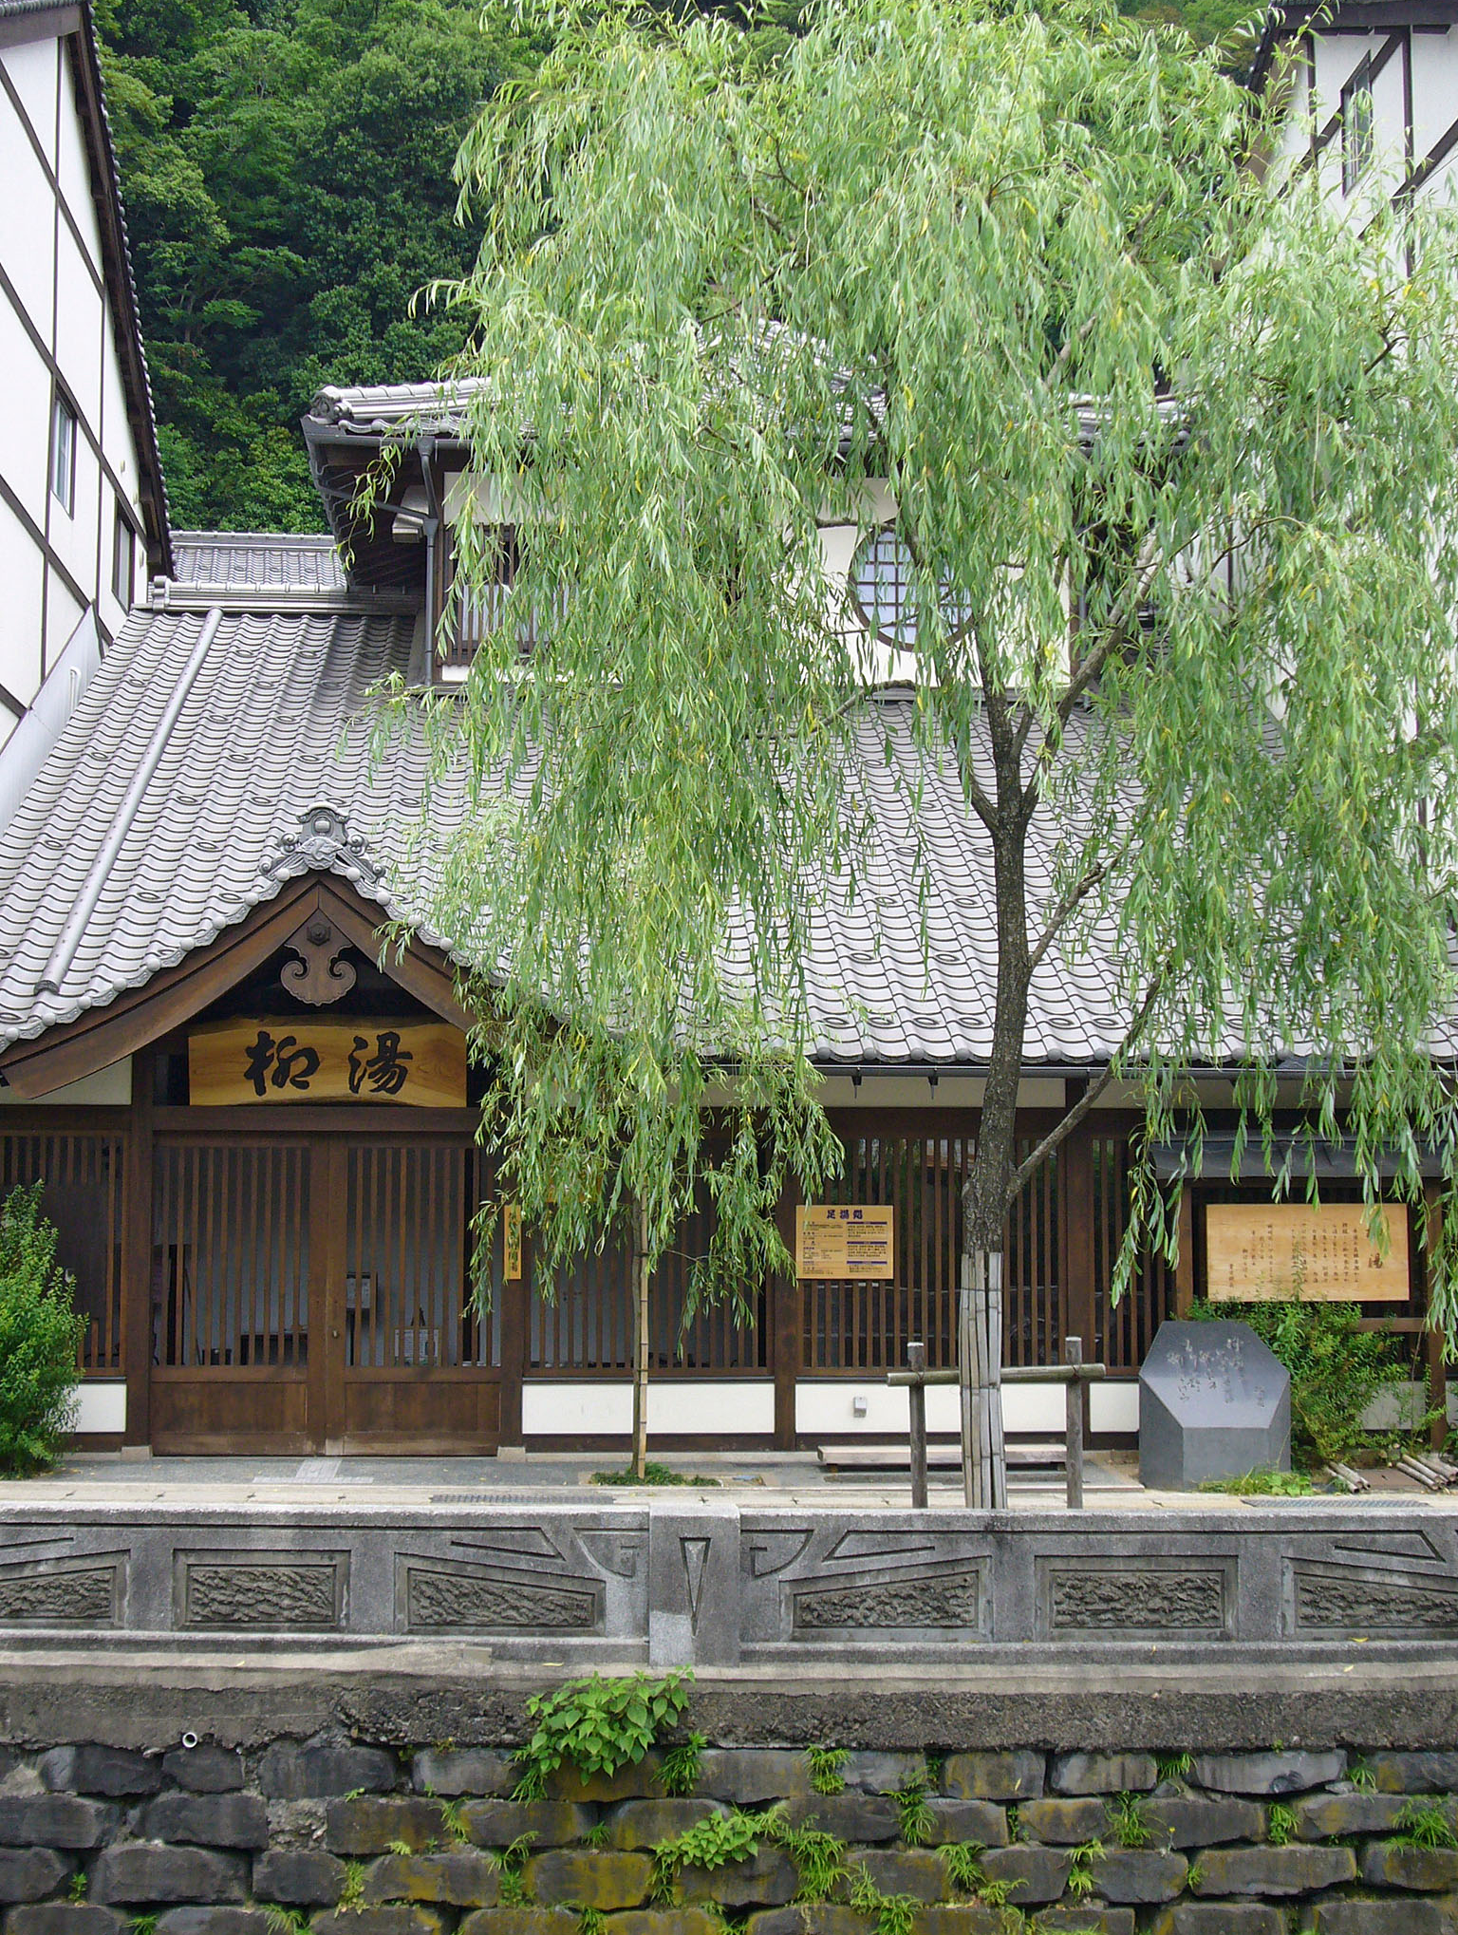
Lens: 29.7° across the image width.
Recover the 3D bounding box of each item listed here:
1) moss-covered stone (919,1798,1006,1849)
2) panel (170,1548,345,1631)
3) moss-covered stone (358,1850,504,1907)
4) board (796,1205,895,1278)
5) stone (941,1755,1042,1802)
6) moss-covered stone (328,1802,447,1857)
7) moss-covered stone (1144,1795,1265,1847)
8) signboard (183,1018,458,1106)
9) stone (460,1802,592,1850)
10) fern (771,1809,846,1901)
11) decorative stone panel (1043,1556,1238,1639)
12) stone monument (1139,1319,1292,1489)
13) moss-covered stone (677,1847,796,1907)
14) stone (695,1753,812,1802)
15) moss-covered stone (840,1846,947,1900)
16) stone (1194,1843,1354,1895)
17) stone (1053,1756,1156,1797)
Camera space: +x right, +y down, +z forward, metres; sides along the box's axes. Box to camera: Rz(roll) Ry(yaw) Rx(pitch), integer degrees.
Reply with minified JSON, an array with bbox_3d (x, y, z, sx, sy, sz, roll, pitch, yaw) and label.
[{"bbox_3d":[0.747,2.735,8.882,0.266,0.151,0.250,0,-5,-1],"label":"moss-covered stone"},{"bbox_3d":[-1.564,2.086,9.247,0.594,0.267,0.080,0,-5,3],"label":"panel"},{"bbox_3d":[-0.965,2.957,9.024,0.452,0.168,0.260,0,-5,2],"label":"moss-covered stone"},{"bbox_3d":[0.710,1.687,16.862,0.603,0.453,0.030,0,-5,0],"label":"board"},{"bbox_3d":[0.869,2.687,9.198,0.334,0.150,0.250,0,-5,-2],"label":"stone"},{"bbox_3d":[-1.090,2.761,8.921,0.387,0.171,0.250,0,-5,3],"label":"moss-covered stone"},{"bbox_3d":[1.528,2.776,9.020,0.393,0.163,0.260,0,-5,2],"label":"moss-covered stone"},{"bbox_3d":[-2.457,0.589,16.874,1.700,0.549,0.080,0,1,0],"label":"signboard"},{"bbox_3d":[-0.664,2.817,9.102,0.429,0.147,0.250,0,-5,-2],"label":"stone"},{"bbox_3d":[0.256,2.884,8.950,0.236,0.274,0.200,0,-5,-2],"label":"fern"},{"bbox_3d":[1.395,2.165,9.476,0.672,0.285,0.060,0,-5,2],"label":"decorative stone panel"},{"bbox_3d":[2.721,2.449,15.405,0.850,0.890,0.670,0,-5,0],"label":"stone monument"},{"bbox_3d":[0.025,2.946,9.005,0.387,0.186,0.260,0,-5,2],"label":"moss-covered stone"},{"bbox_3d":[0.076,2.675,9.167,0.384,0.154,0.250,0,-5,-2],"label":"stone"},{"bbox_3d":[0.601,3.284,10.084,0.384,0.187,0.280,0,-5,0],"label":"moss-covered stone"},{"bbox_3d":[1.750,2.920,8.987,0.533,0.157,0.260,0,-5,2],"label":"stone"},{"bbox_3d":[1.235,2.684,9.214,0.339,0.126,0.250,0,-5,-2],"label":"stone"}]

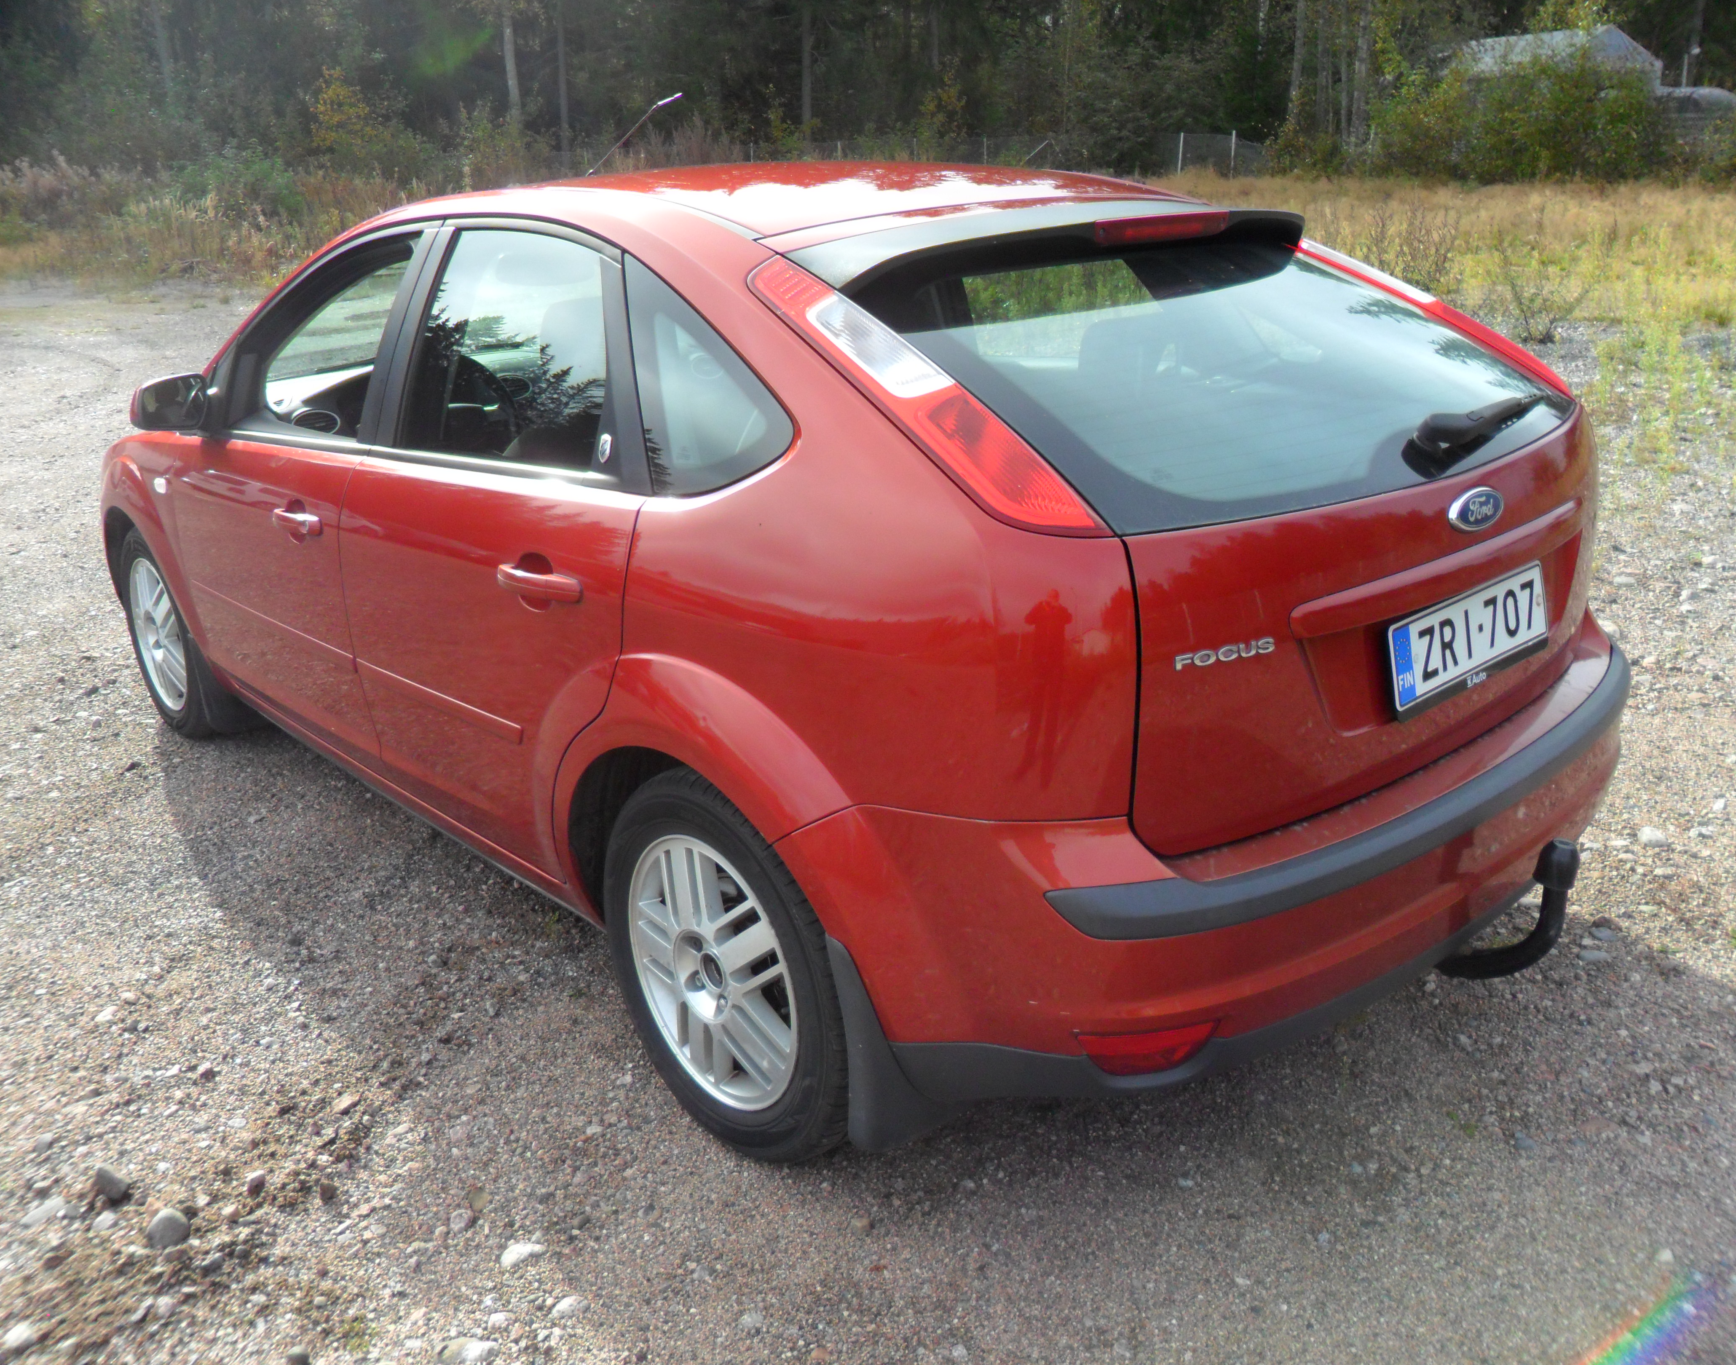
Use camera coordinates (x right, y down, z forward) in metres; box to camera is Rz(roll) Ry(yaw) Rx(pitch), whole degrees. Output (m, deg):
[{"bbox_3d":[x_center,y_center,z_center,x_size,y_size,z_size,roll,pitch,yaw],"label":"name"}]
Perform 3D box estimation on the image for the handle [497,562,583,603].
[{"bbox_3d":[-0.504,-0.154,2.172,0.044,0.038,0.220,-18,24,-39],"label":"handle"}]

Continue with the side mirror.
[{"bbox_3d":[-1.573,-0.628,3.196,0.120,0.130,0.180,15,26,42],"label":"side mirror"}]

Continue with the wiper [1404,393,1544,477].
[{"bbox_3d":[0.909,-0.369,2.068,0.080,0.075,0.430,13,24,37],"label":"wiper"}]

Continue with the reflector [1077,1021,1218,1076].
[{"bbox_3d":[0.363,0.480,1.859,0.185,0.070,0.035,-5,19,-7],"label":"reflector"}]

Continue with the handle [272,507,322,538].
[{"bbox_3d":[-1.165,-0.333,2.888,0.044,0.038,0.220,-18,24,-39],"label":"handle"}]

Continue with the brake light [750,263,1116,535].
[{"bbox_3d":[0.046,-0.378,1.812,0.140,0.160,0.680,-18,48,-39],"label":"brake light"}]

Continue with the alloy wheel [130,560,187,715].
[{"bbox_3d":[-1.951,-0.152,4.067,0.170,0.435,0.435,-18,24,-39],"label":"alloy wheel"}]

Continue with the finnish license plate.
[{"bbox_3d":[0.857,-0.070,2.006,0.442,0.122,0.020,-18,12,-39],"label":"finnish license plate"}]

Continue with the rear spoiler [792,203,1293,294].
[{"bbox_3d":[0.395,-0.722,2.301,1.180,0.108,0.225,-18,24,-39],"label":"rear spoiler"}]

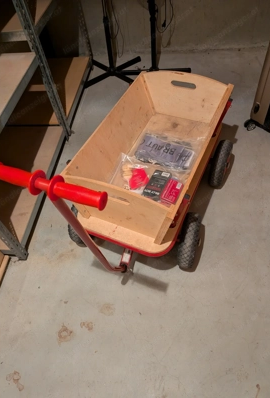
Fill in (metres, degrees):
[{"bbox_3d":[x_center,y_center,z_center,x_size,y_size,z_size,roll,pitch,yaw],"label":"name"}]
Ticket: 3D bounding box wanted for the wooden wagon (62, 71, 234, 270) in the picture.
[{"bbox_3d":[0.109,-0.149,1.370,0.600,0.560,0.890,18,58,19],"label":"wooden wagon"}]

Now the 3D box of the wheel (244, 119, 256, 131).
[{"bbox_3d":[0.774,-0.497,1.865,0.056,0.056,0.045,-24,55,-11],"label":"wheel"}]

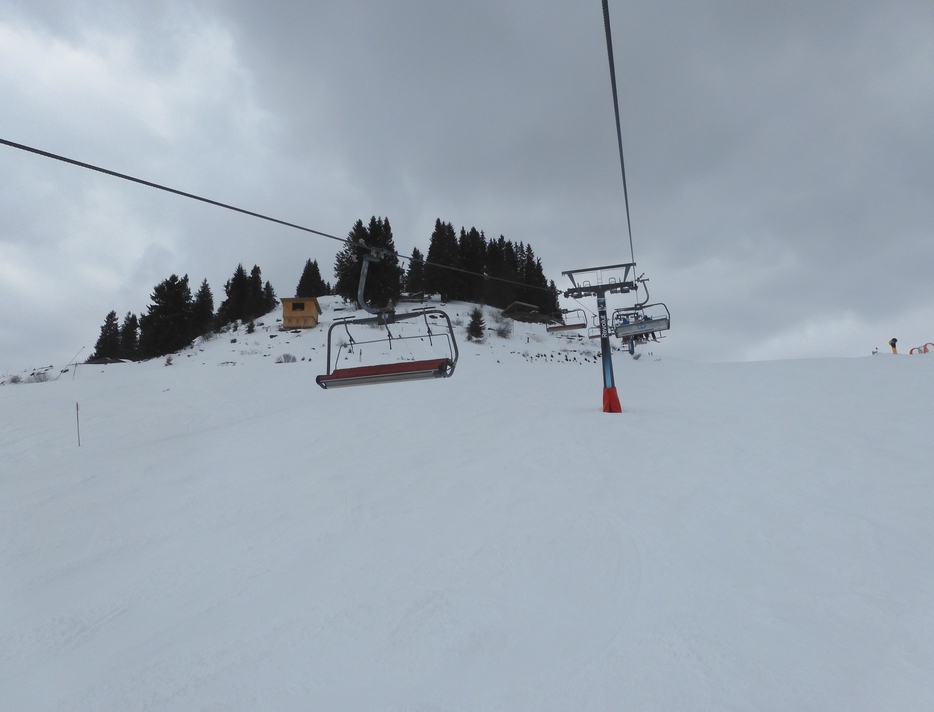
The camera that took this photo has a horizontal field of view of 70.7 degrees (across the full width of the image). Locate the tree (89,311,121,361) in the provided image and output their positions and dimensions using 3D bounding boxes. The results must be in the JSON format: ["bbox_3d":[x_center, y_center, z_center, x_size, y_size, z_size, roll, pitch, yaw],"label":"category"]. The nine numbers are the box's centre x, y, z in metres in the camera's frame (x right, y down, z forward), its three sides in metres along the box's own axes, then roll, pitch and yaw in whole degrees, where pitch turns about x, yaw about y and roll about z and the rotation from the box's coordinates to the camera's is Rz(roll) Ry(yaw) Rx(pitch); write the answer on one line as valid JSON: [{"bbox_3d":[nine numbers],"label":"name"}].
[{"bbox_3d":[-46.242,-2.615,84.000,3.960,6.380,3.960,0,-9,-29],"label":"tree"}]

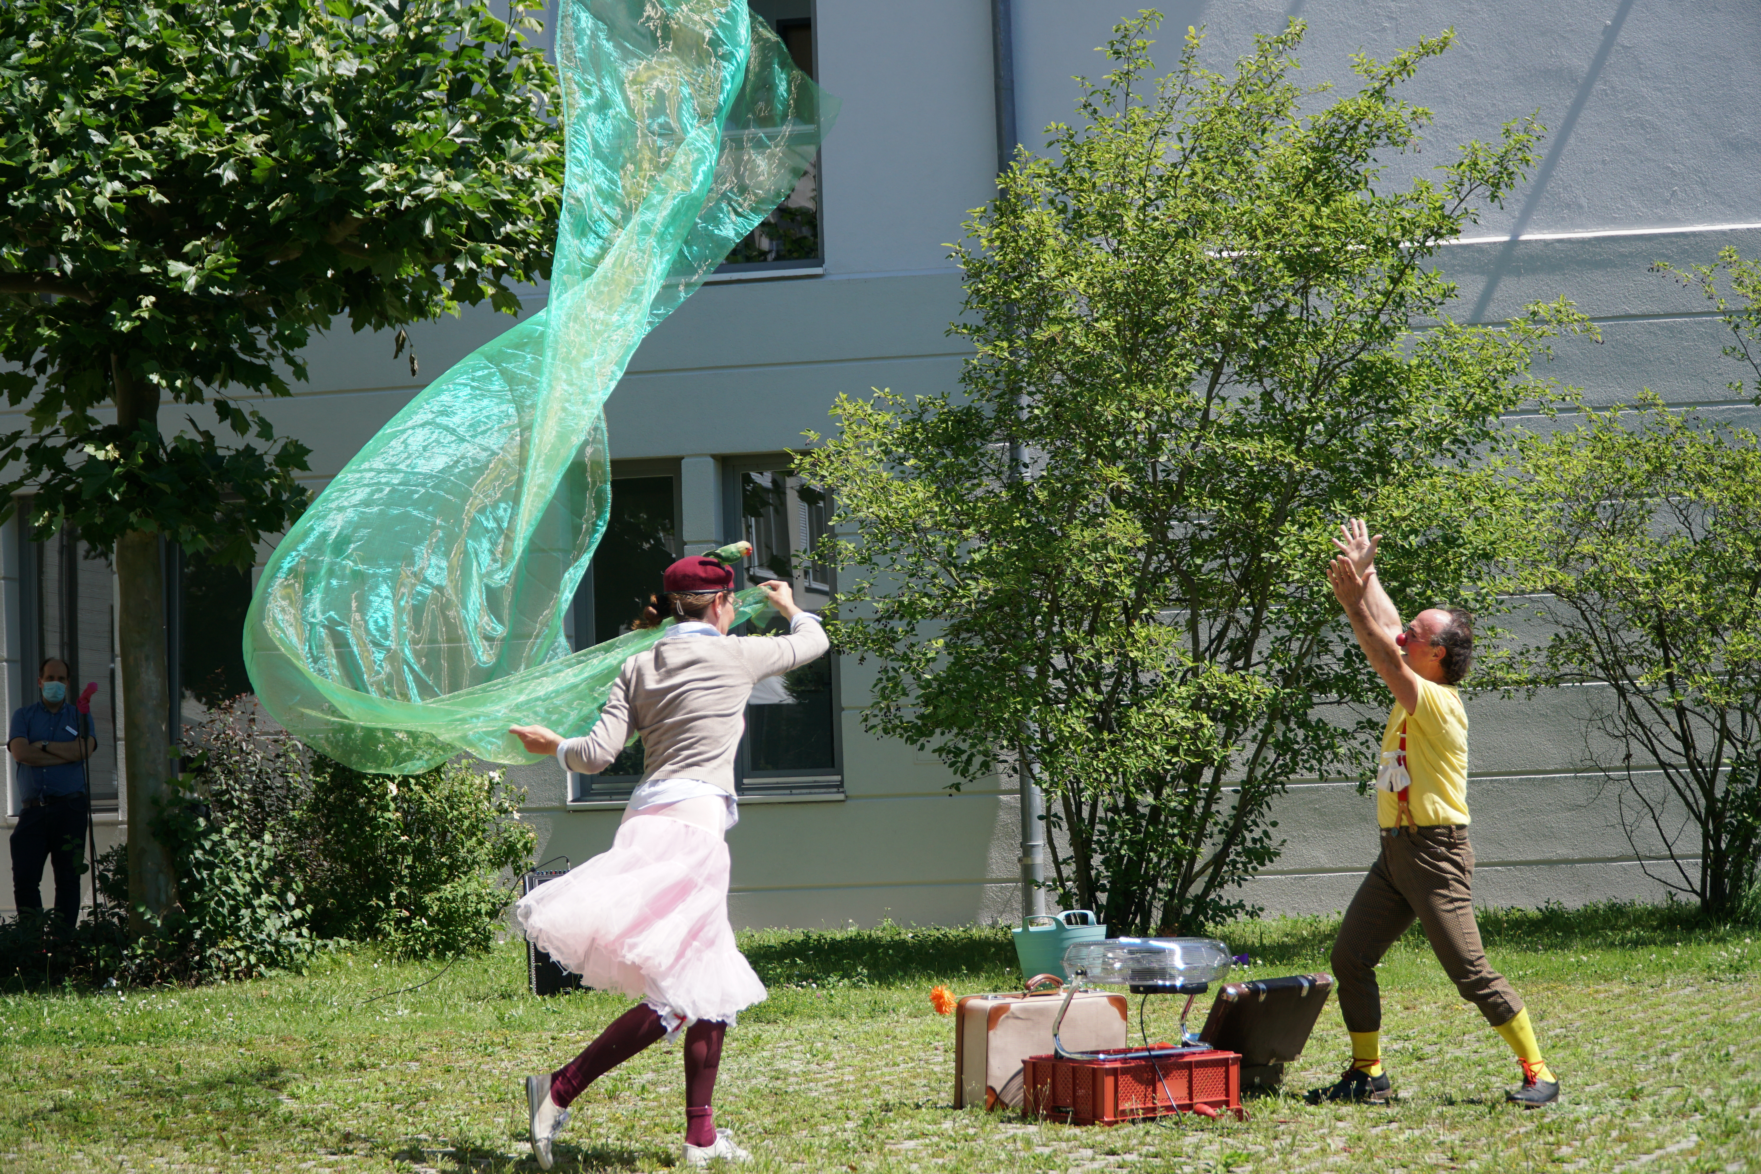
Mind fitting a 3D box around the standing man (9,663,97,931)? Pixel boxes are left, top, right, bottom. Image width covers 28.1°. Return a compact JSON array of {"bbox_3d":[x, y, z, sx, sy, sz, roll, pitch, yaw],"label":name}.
[{"bbox_3d":[-4.559,1.278,19.400,0.520,1.790,0.340,-2,-4,-1],"label":"standing man"}]

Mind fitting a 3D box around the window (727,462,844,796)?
[{"bbox_3d":[-0.570,0.241,20.550,0.680,1.980,0.180,-2,-2,9],"label":"window"}]

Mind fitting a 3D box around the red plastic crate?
[{"bbox_3d":[0.831,1.643,11.599,0.600,0.195,0.400,1,-5,-38],"label":"red plastic crate"}]

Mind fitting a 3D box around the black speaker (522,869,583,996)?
[{"bbox_3d":[-1.495,1.662,17.110,0.420,0.600,0.320,-1,-4,-9],"label":"black speaker"}]

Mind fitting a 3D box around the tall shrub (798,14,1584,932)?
[{"bbox_3d":[1.663,-0.610,18.800,4.150,4.900,3.400,-3,-4,10],"label":"tall shrub"}]

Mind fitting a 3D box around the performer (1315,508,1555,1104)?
[{"bbox_3d":[1.852,0.753,11.750,0.770,1.960,0.530,-2,-4,-6],"label":"performer"}]

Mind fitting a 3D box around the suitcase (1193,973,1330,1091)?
[{"bbox_3d":[1.166,1.532,11.900,0.510,0.380,0.460,0,-2,-44],"label":"suitcase"}]

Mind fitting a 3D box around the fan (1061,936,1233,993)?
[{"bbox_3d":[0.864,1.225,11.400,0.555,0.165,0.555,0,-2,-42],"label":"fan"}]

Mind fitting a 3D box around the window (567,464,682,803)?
[{"bbox_3d":[-1.526,0.279,21.000,0.660,1.970,0.140,-3,-4,10],"label":"window"}]

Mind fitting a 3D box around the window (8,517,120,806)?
[{"bbox_3d":[-4.965,0.427,21.450,0.660,1.950,0.180,-2,-2,9],"label":"window"}]

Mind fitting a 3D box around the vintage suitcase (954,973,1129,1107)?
[{"bbox_3d":[0.536,1.531,11.875,0.640,0.405,0.165,-1,-2,-40],"label":"vintage suitcase"}]

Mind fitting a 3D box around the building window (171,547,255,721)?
[{"bbox_3d":[-4.046,0.381,21.200,0.640,1.950,0.180,-2,-2,9],"label":"building window"}]

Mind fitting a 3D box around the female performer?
[{"bbox_3d":[-0.622,0.807,10.380,0.850,1.790,0.750,-4,-2,40],"label":"female performer"}]

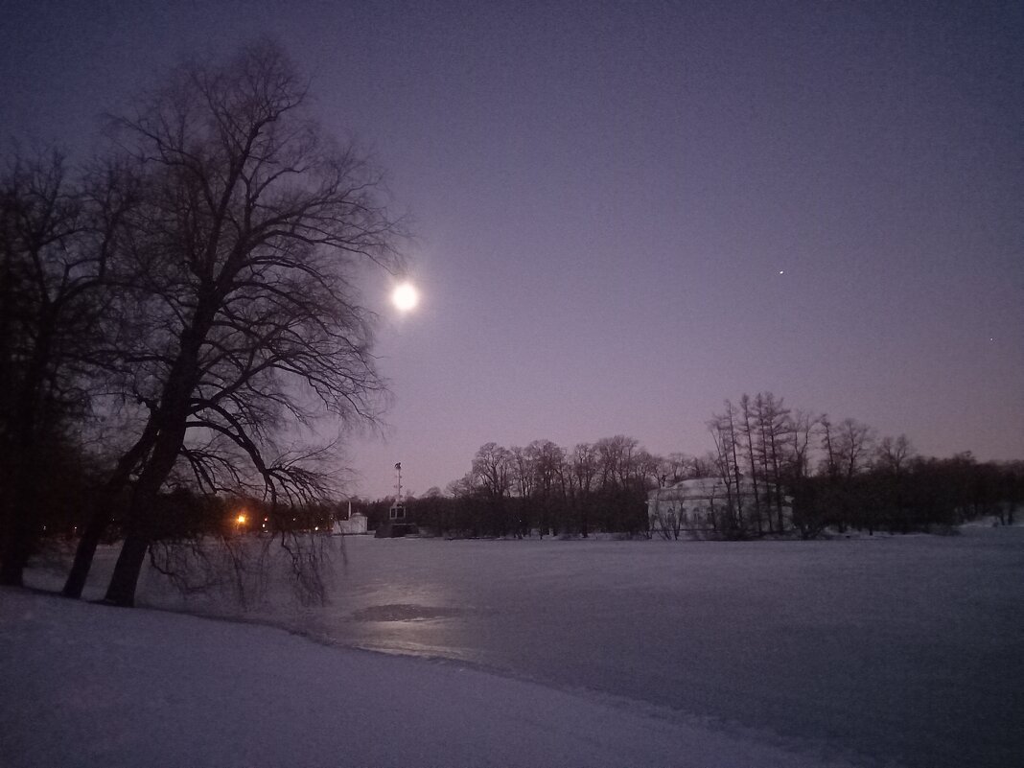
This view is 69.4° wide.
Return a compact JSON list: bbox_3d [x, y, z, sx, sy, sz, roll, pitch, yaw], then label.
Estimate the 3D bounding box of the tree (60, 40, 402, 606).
[{"bbox_3d":[-7.529,-2.358,20.487,8.900,16.300,8.300,4,-12,-21],"label":"tree"}]

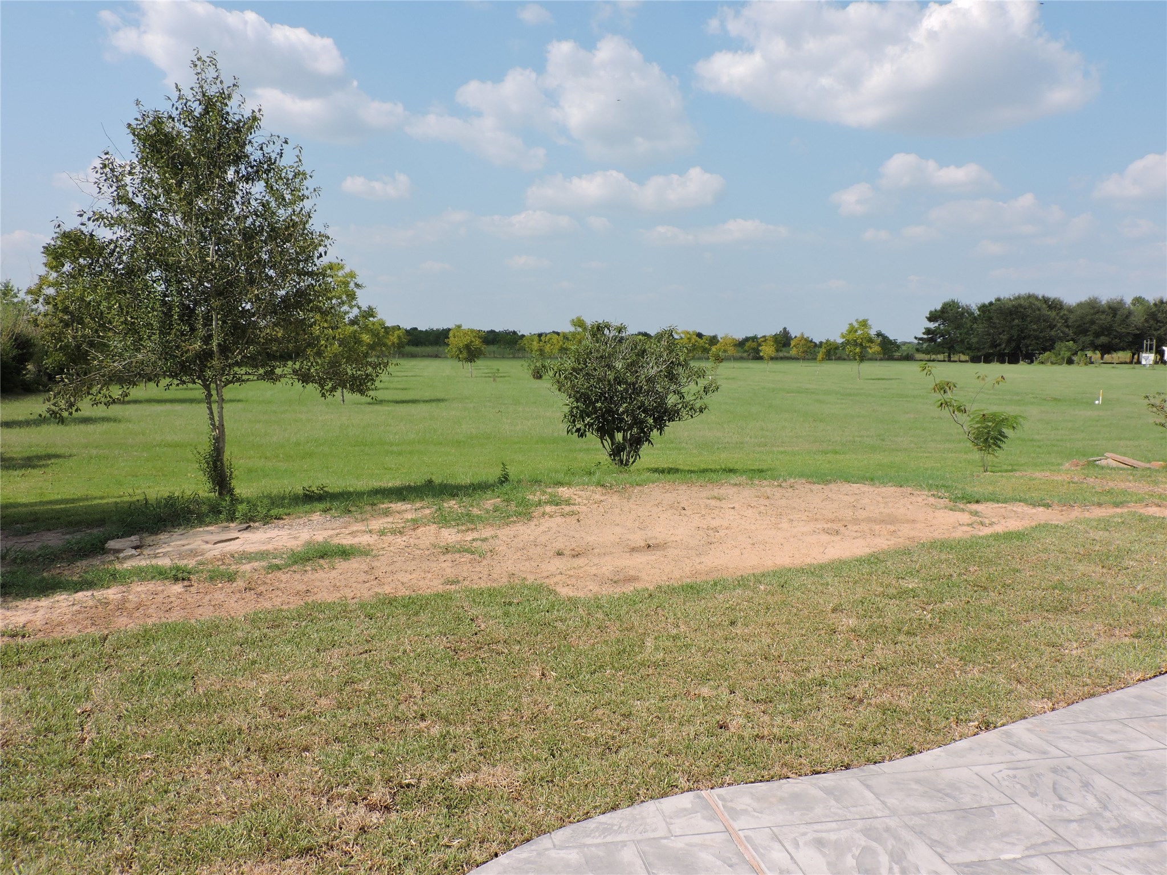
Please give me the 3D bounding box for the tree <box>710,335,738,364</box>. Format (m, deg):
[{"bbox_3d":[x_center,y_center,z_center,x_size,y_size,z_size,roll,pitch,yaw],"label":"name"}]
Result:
[{"bbox_3d":[13.365,-8.162,89.132,2.845,3.198,2.760,0,5,0],"label":"tree"}]

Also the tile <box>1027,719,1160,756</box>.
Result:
[{"bbox_3d":[2.117,1.259,3.912,0.457,0.030,0.298,-1,5,-10],"label":"tile"}]

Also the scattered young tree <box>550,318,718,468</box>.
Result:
[{"bbox_3d":[0.712,-0.613,13.309,2.395,2.063,2.323,0,5,0],"label":"scattered young tree"}]

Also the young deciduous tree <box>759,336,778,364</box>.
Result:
[{"bbox_3d":[14.441,-6.583,73.520,1.494,2.935,1.449,0,5,0],"label":"young deciduous tree"}]

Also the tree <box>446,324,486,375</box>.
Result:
[{"bbox_3d":[-7.269,-5.340,58.189,2.536,3.291,2.460,0,5,0],"label":"tree"}]

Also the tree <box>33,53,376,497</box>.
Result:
[{"bbox_3d":[-4.202,-1.756,10.465,3.975,4.865,3.856,0,5,0],"label":"tree"}]

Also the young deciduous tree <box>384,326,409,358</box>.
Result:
[{"bbox_3d":[-28.709,-14.558,144.764,4.061,5.106,3.939,0,5,0],"label":"young deciduous tree"}]

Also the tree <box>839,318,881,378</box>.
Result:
[{"bbox_3d":[15.659,-4.950,53.085,2.366,3.456,2.295,0,5,0],"label":"tree"}]

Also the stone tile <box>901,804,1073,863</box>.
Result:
[{"bbox_3d":[1.337,1.330,3.145,0.451,0.030,0.316,-1,5,-10],"label":"stone tile"}]

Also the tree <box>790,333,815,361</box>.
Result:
[{"bbox_3d":[22.514,-9.025,96.968,2.533,3.469,2.457,0,5,0],"label":"tree"}]

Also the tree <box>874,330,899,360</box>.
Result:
[{"bbox_3d":[48.170,-14.715,149.777,4.056,4.823,3.935,0,5,0],"label":"tree"}]

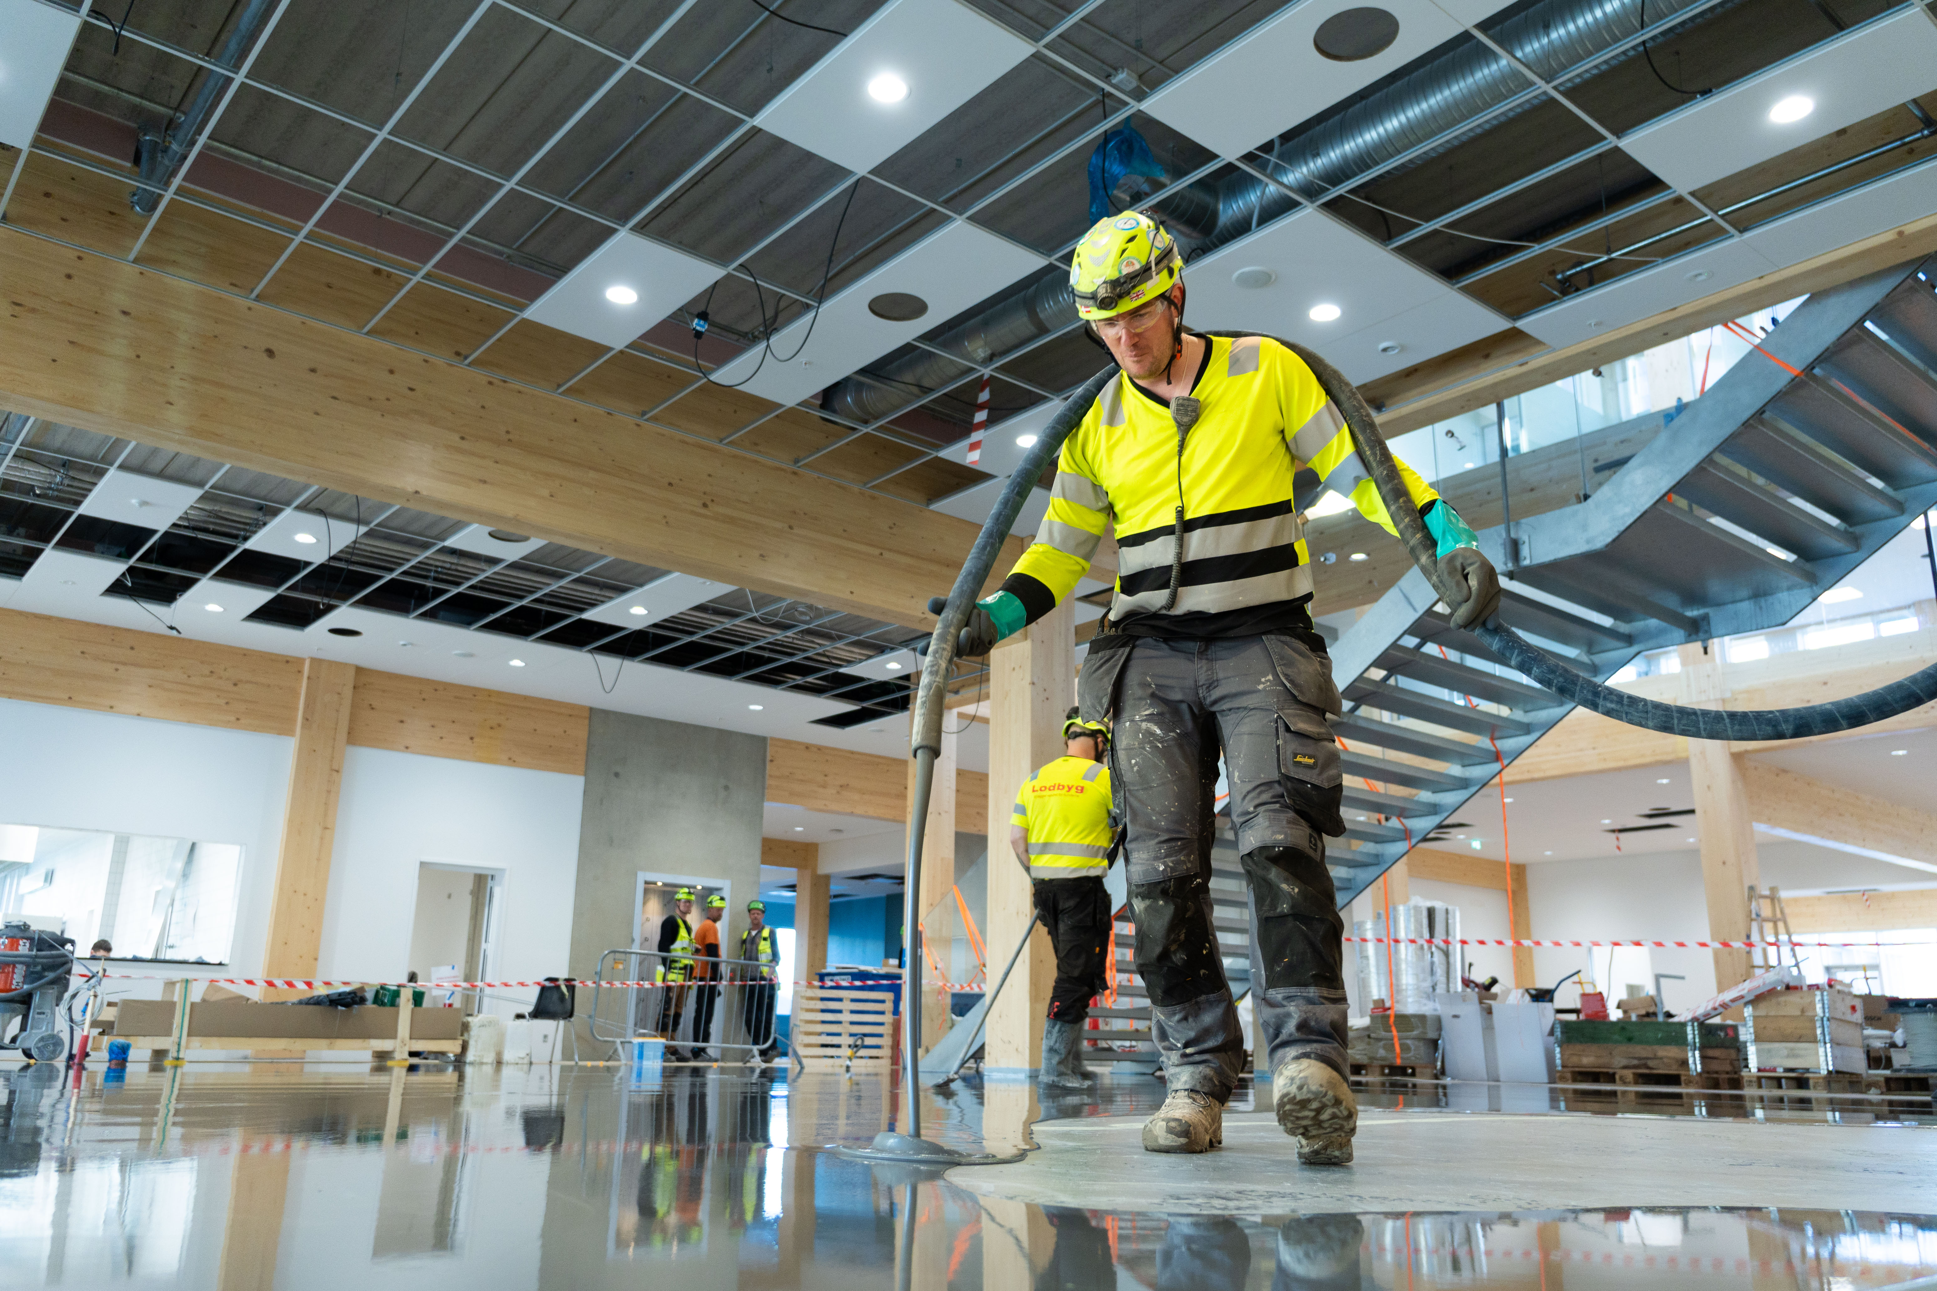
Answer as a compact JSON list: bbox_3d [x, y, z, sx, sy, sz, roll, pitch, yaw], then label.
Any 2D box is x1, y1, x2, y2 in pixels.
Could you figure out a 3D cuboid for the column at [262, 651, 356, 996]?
[{"bbox_3d":[-7.001,2.187,15.241,0.490,4.080,0.430,13,-20,-38],"label":"column"}]

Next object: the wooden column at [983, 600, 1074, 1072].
[{"bbox_3d":[0.498,1.302,11.206,0.478,3.850,0.480,13,-20,-38],"label":"wooden column"}]

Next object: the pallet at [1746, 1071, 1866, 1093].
[{"bbox_3d":[6.079,3.178,10.546,0.800,0.144,0.600,13,-20,-38],"label":"pallet"}]

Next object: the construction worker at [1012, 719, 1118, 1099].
[{"bbox_3d":[0.500,1.226,7.217,0.570,1.840,0.420,-7,-17,27],"label":"construction worker"}]

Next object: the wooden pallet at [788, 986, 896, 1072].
[{"bbox_3d":[-1.329,3.967,15.237,1.200,0.800,0.140,13,-20,-38],"label":"wooden pallet"}]

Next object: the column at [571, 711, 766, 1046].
[{"bbox_3d":[-3.848,3.016,18.091,2.520,4.080,0.600,13,-20,-38],"label":"column"}]

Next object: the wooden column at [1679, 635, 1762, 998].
[{"bbox_3d":[9.546,2.615,18.245,0.480,5.300,0.480,13,-20,-38],"label":"wooden column"}]

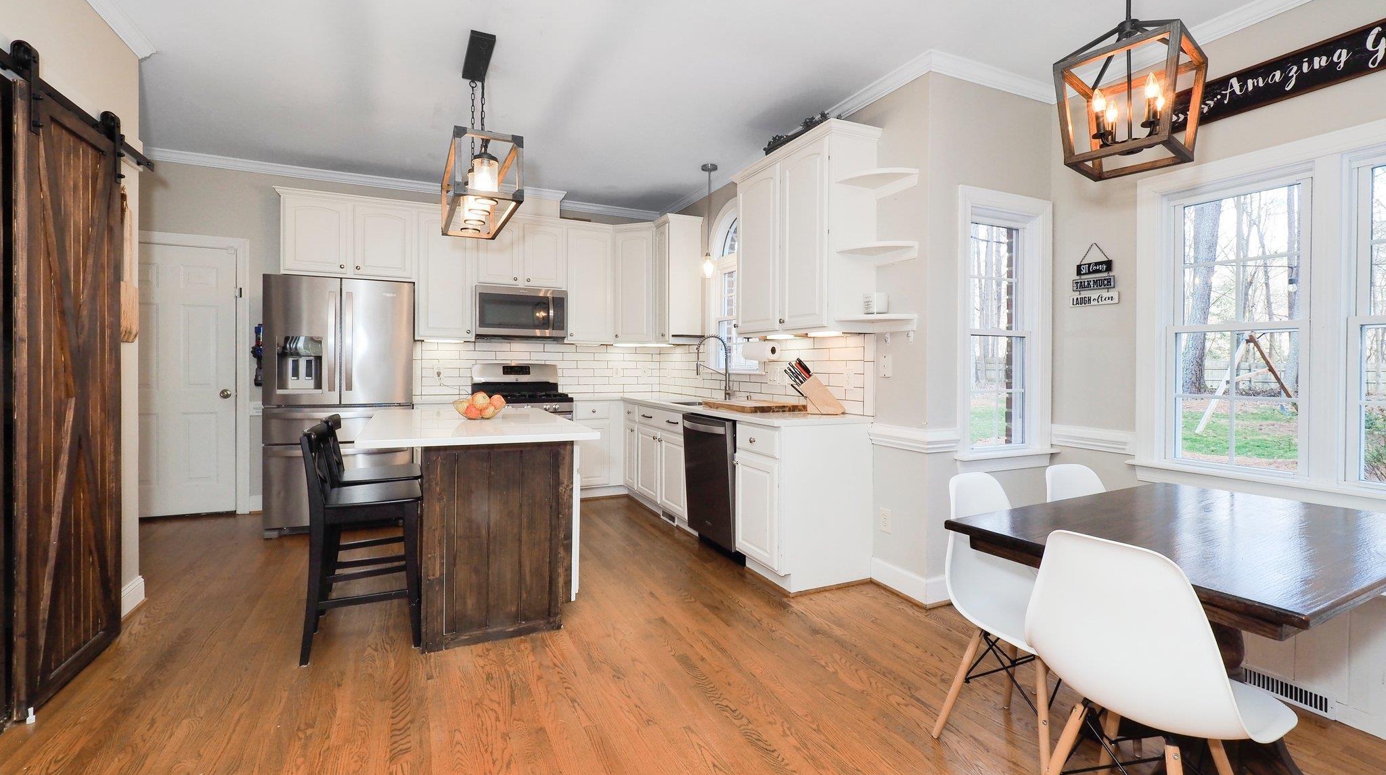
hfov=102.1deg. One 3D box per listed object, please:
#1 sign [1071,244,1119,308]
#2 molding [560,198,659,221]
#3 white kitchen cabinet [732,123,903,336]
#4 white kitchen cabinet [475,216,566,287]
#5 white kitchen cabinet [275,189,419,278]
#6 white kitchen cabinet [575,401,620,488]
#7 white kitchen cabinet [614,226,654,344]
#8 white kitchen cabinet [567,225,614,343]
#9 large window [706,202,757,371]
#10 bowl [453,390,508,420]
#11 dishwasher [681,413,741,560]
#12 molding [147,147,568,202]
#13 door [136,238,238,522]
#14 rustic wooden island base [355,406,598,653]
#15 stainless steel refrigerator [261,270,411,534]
[{"bbox_3d":[2.141,-0.603,2.985,0.020,0.332,0.234,0,2,-27],"label":"sign"},{"bbox_3d":[-0.796,-1.749,5.519,1.030,0.095,0.090,-1,2,-26],"label":"molding"},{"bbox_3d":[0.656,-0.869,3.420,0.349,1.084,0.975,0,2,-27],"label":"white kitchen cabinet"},{"bbox_3d":[-1.554,-1.171,5.012,0.760,0.590,0.330,-1,2,-26],"label":"white kitchen cabinet"},{"bbox_3d":[-2.702,-1.163,4.449,0.910,0.620,0.340,-1,2,-26],"label":"white kitchen cabinet"},{"bbox_3d":[-0.957,0.534,5.205,0.449,0.840,0.620,0,2,-27],"label":"white kitchen cabinet"},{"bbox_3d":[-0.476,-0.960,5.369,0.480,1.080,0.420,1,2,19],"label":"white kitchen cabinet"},{"bbox_3d":[-1.010,-0.931,5.283,0.437,1.054,0.340,0,2,-27],"label":"white kitchen cabinet"},{"bbox_3d":[0.338,-0.794,4.460,0.100,1.380,0.920,-1,2,-26],"label":"large window"},{"bbox_3d":[-1.175,0.089,3.095,0.280,0.150,0.280,0,2,-27],"label":"bowl"},{"bbox_3d":[0.348,0.595,3.634,0.610,0.860,0.600,-1,2,-26],"label":"dishwasher"},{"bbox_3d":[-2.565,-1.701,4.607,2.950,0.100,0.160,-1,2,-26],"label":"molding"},{"bbox_3d":[-3.864,-0.032,4.158,0.760,2.030,0.040,0,2,-27],"label":"door"},{"bbox_3d":[-1.174,0.612,2.987,0.949,0.892,1.441,0,2,-27],"label":"rustic wooden island base"},{"bbox_3d":[-2.643,0.110,4.295,0.909,1.780,0.720,0,2,-27],"label":"stainless steel refrigerator"}]

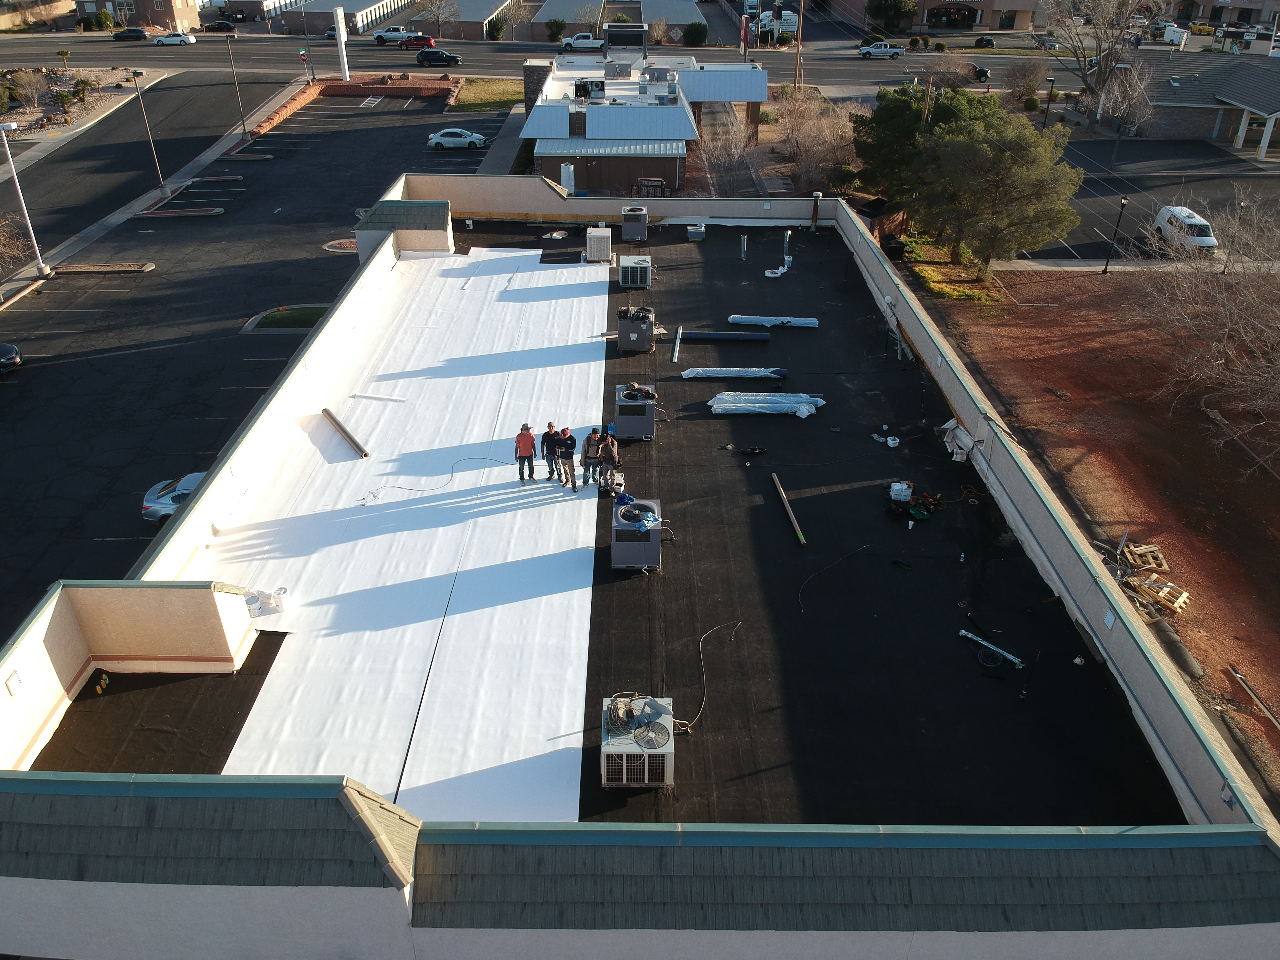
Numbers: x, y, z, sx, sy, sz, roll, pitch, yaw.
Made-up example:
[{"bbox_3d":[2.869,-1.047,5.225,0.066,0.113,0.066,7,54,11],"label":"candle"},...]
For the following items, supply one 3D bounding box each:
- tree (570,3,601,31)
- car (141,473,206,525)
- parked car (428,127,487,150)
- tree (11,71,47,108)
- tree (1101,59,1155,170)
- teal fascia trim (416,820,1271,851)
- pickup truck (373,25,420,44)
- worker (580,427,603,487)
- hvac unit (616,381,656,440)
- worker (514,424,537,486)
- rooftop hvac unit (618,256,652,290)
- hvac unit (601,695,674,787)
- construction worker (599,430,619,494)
[{"bbox_3d":[-6.869,-59.647,120.719,3.800,4.650,3.800,1,32,-1],"label":"tree"},{"bbox_3d":[-13.727,0.514,30.526,4.800,1.430,1.840,1,32,-1],"label":"car"},{"bbox_3d":[-14.853,-27.798,75.400,4.640,1.460,1.780,0,32,-1],"label":"parked car"},{"bbox_3d":[-54.310,-34.700,81.919,3.200,3.060,3.200,1,32,-1],"label":"tree"},{"bbox_3d":[36.439,-27.070,69.279,3.900,7.400,3.900,1,32,-1],"label":"tree"},{"bbox_3d":[3.085,5.363,14.040,12.795,0.310,0.170,1,32,-1],"label":"teal fascia trim"},{"bbox_3d":[-30.581,-56.693,117.808,6.000,2.020,2.050,2,32,2],"label":"pickup truck"},{"bbox_3d":[-1.233,-0.549,23.387,0.550,1.727,0.400,1,32,-1],"label":"worker"},{"bbox_3d":[-0.121,-1.889,25.740,1.050,1.080,1.100,0,32,-1],"label":"hvac unit"},{"bbox_3d":[-2.845,-0.654,23.108,0.560,1.711,0.420,-6,33,-11],"label":"worker"},{"bbox_3d":[-0.171,-8.072,35.870,1.170,0.830,1.160,0,32,-1],"label":"rooftop hvac unit"},{"bbox_3d":[-0.033,4.543,16.078,1.218,0.909,1.218,1,32,-1],"label":"hvac unit"},{"bbox_3d":[-0.745,-0.418,22.817,0.560,1.669,0.450,8,33,12],"label":"construction worker"}]

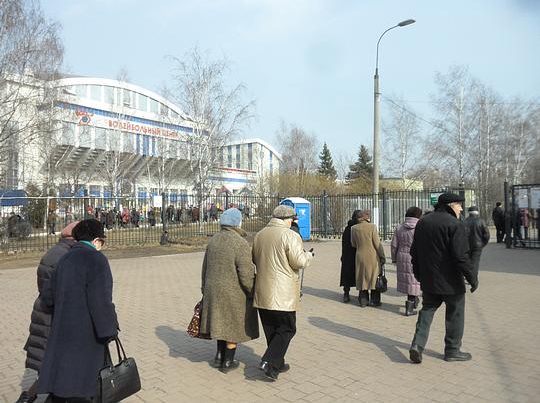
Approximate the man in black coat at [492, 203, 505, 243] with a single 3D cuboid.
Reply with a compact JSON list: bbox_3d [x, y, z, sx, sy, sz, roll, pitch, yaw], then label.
[{"bbox_3d":[9.523,0.881,17.500,0.530,1.730,0.360,0,0,27],"label":"man in black coat"}]

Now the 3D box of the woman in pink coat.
[{"bbox_3d":[2.157,0.892,6.420,0.580,1.620,0.440,0,-1,29],"label":"woman in pink coat"}]

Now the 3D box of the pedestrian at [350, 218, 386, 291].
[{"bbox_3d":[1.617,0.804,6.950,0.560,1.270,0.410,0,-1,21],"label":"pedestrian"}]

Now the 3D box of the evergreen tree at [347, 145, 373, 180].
[{"bbox_3d":[11.543,-2.300,52.000,4.300,9.300,4.300,0,-1,0],"label":"evergreen tree"}]

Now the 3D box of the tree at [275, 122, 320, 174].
[{"bbox_3d":[4.048,-4.858,62.000,6.200,13.800,6.000,0,0,0],"label":"tree"}]

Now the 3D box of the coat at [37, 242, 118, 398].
[{"bbox_3d":[-1.408,0.863,3.080,0.570,1.130,0.470,0,0,30],"label":"coat"}]

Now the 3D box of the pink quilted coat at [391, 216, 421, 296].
[{"bbox_3d":[2.149,0.802,6.420,0.580,1.200,0.420,0,-1,29],"label":"pink quilted coat"}]

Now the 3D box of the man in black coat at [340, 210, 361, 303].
[{"bbox_3d":[1.462,0.913,7.200,0.530,1.600,0.420,0,-1,21],"label":"man in black coat"}]

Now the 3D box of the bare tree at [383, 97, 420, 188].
[{"bbox_3d":[13.113,-4.338,42.000,3.900,12.500,3.900,0,0,0],"label":"bare tree"}]

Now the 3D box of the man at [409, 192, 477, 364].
[{"bbox_3d":[1.827,0.789,4.460,0.570,1.770,0.600,1,-1,-38],"label":"man"}]

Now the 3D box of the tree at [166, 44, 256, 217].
[{"bbox_3d":[-3.472,-3.650,25.000,5.100,10.900,4.800,0,0,0],"label":"tree"}]

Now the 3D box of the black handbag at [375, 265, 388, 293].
[{"bbox_3d":[1.752,1.230,6.600,0.160,0.410,0.310,0,0,14],"label":"black handbag"}]

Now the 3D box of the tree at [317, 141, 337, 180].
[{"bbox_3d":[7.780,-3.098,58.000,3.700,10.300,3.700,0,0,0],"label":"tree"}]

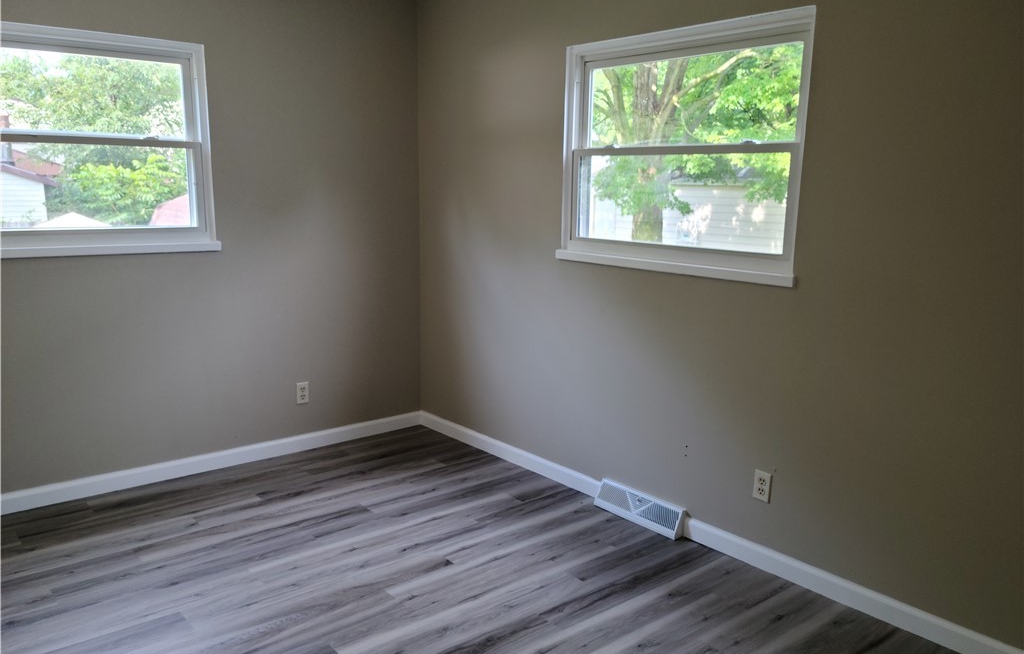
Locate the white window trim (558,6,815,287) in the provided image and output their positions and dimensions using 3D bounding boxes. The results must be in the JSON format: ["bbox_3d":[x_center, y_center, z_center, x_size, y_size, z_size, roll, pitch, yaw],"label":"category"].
[{"bbox_3d":[0.639,-0.695,3.315,0.100,0.942,1.237,-8,13,-39],"label":"white window trim"}]

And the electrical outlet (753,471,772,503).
[{"bbox_3d":[0.945,0.600,3.119,0.010,0.115,0.070,-8,13,-39],"label":"electrical outlet"}]

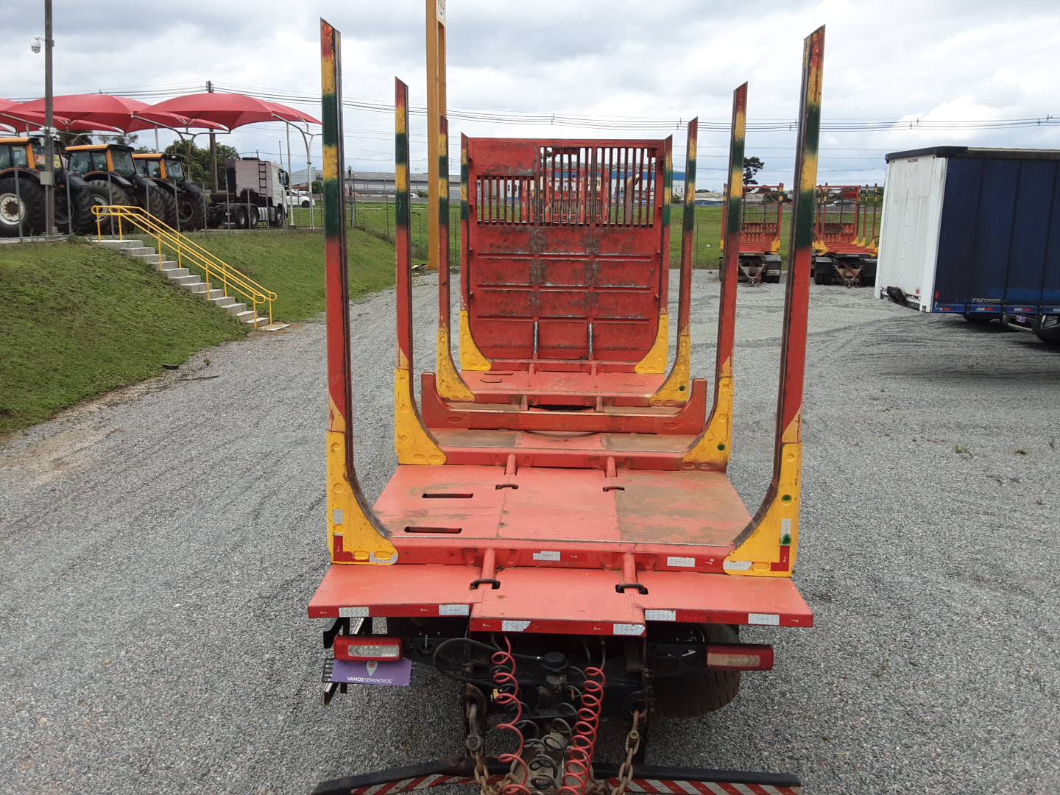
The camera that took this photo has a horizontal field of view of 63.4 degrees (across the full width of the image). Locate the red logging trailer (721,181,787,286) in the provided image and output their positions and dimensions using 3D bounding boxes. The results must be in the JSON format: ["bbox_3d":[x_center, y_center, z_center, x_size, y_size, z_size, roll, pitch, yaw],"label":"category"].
[{"bbox_3d":[10.021,-7.420,38.266,2.600,4.100,8.000,4,13,15],"label":"red logging trailer"}]

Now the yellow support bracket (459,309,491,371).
[{"bbox_3d":[-0.690,-0.726,10.759,0.395,0.760,0.130,1,12,2],"label":"yellow support bracket"}]

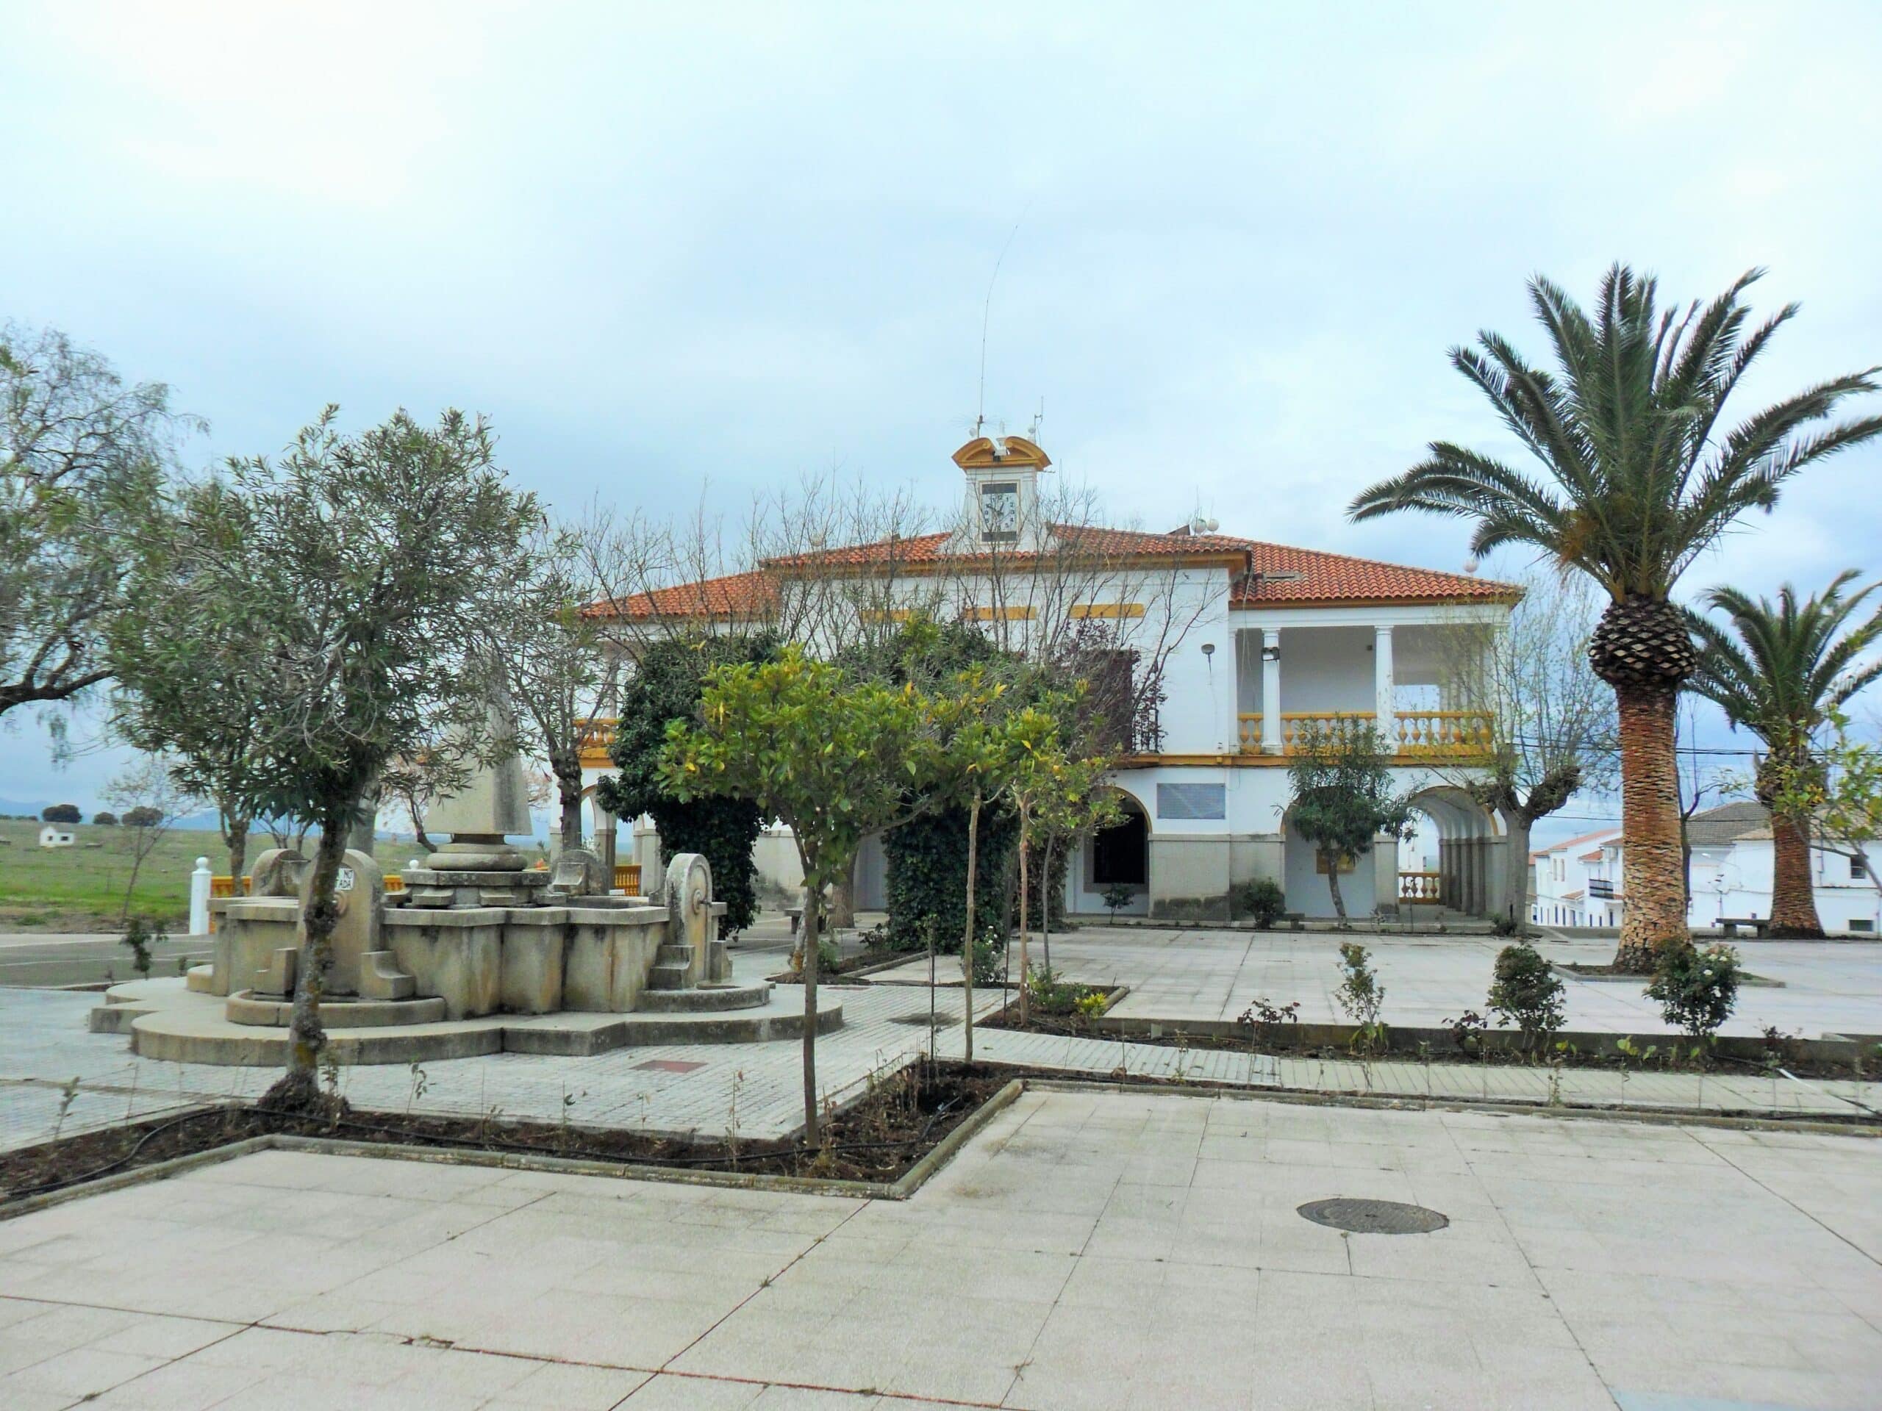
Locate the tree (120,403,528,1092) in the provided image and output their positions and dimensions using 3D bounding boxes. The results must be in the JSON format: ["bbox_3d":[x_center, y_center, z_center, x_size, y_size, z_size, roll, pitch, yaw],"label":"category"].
[{"bbox_3d":[-3.501,0.240,8.315,2.200,3.960,2.200,0,-5,12],"label":"tree"}]

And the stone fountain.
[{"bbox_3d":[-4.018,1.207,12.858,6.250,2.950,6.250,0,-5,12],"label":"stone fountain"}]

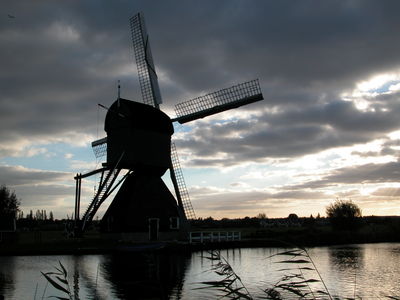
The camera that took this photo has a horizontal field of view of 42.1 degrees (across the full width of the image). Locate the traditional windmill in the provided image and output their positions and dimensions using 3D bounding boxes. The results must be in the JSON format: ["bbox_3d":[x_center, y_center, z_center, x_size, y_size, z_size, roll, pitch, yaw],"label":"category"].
[{"bbox_3d":[-7.318,-3.628,57.476,27.262,26.547,16.679,-6,-10,38],"label":"traditional windmill"}]

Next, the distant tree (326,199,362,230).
[{"bbox_3d":[25.565,11.500,92.000,6.369,5.838,6.051,-2,-8,15],"label":"distant tree"}]

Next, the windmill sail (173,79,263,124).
[{"bbox_3d":[1.350,-4.949,57.034,12.648,2.200,0.600,-14,-1,38],"label":"windmill sail"}]

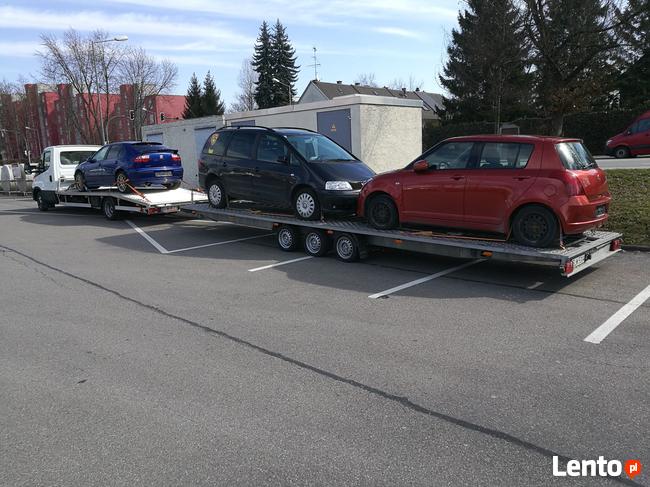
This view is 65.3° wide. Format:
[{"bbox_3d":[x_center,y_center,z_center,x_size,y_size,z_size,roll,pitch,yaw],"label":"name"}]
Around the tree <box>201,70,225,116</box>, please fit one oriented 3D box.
[{"bbox_3d":[-10.350,-11.030,46.769,3.400,9.456,3.400,-3,10,-12],"label":"tree"}]

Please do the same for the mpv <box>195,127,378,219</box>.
[{"bbox_3d":[-0.795,-1.559,10.713,4.630,1.740,1.830,9,14,42],"label":"mpv"}]

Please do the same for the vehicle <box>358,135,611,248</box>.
[{"bbox_3d":[2.245,-0.934,7.912,3.700,1.480,1.710,9,14,41],"label":"vehicle"}]

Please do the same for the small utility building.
[{"bbox_3d":[-3.181,-3.678,21.514,2.812,3.352,16.205,-9,13,-39],"label":"small utility building"}]

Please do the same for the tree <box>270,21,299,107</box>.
[{"bbox_3d":[-4.634,-15.928,55.065,4.400,16.052,4.400,-2,10,-4],"label":"tree"}]

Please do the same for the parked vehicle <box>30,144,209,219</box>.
[{"bbox_3d":[-7.156,-2.163,16.799,7.625,2.250,2.150,7,12,37],"label":"parked vehicle"}]

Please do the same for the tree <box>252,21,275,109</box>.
[{"bbox_3d":[-6.387,-15.813,55.080,4.200,15.880,4.200,-2,10,-6],"label":"tree"}]

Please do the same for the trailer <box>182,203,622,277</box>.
[{"bbox_3d":[0.251,-0.261,10.033,9.333,0.626,2.204,9,14,43],"label":"trailer"}]

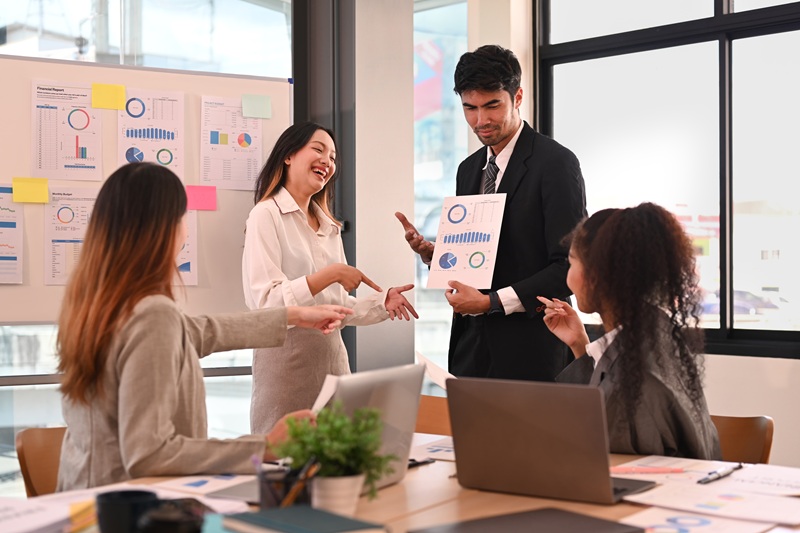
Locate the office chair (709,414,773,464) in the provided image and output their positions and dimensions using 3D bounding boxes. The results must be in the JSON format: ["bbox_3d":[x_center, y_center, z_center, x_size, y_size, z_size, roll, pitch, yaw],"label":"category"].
[{"bbox_3d":[0.600,0.759,2.607,0.460,0.810,0.500,-1,-1,30],"label":"office chair"}]

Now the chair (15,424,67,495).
[{"bbox_3d":[-0.520,0.756,2.417,0.500,0.810,0.460,-1,-1,38],"label":"chair"}]

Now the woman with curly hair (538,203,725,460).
[{"bbox_3d":[0.530,0.503,2.542,0.560,1.320,0.540,0,-1,-3],"label":"woman with curly hair"}]

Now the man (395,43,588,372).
[{"bbox_3d":[0.262,0.278,3.106,0.560,1.790,0.500,-1,-1,43],"label":"man"}]

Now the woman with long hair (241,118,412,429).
[{"bbox_3d":[-0.200,0.378,3.114,0.490,1.590,0.480,1,-1,-45],"label":"woman with long hair"}]

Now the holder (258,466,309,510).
[{"bbox_3d":[-0.190,0.372,1.814,0.087,0.088,0.087,1,-1,-35],"label":"holder"}]

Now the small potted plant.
[{"bbox_3d":[-0.108,0.316,1.805,0.190,0.200,0.190,0,-1,0],"label":"small potted plant"}]

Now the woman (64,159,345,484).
[{"bbox_3d":[-0.430,0.481,2.412,0.700,1.360,0.550,0,-1,-12],"label":"woman"}]

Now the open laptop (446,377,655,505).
[{"bbox_3d":[0.283,0.313,2.103,0.306,0.215,0.275,-1,-1,29],"label":"open laptop"}]

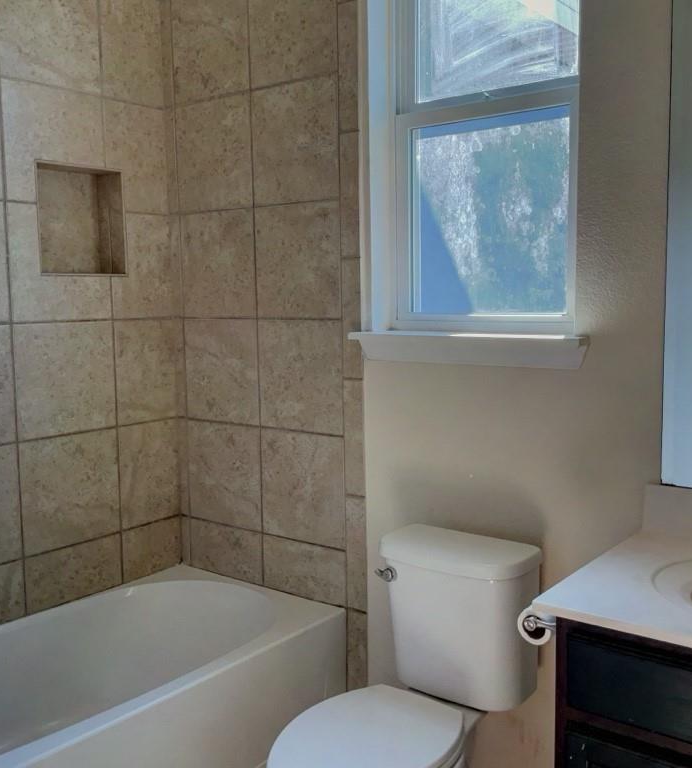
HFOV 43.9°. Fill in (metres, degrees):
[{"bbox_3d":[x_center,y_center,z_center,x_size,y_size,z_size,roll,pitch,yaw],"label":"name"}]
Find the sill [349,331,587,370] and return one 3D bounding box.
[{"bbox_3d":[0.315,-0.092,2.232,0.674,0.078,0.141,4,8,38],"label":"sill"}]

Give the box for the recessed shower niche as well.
[{"bbox_3d":[-0.840,-0.497,2.641,0.106,0.325,0.304,4,8,38],"label":"recessed shower niche"}]

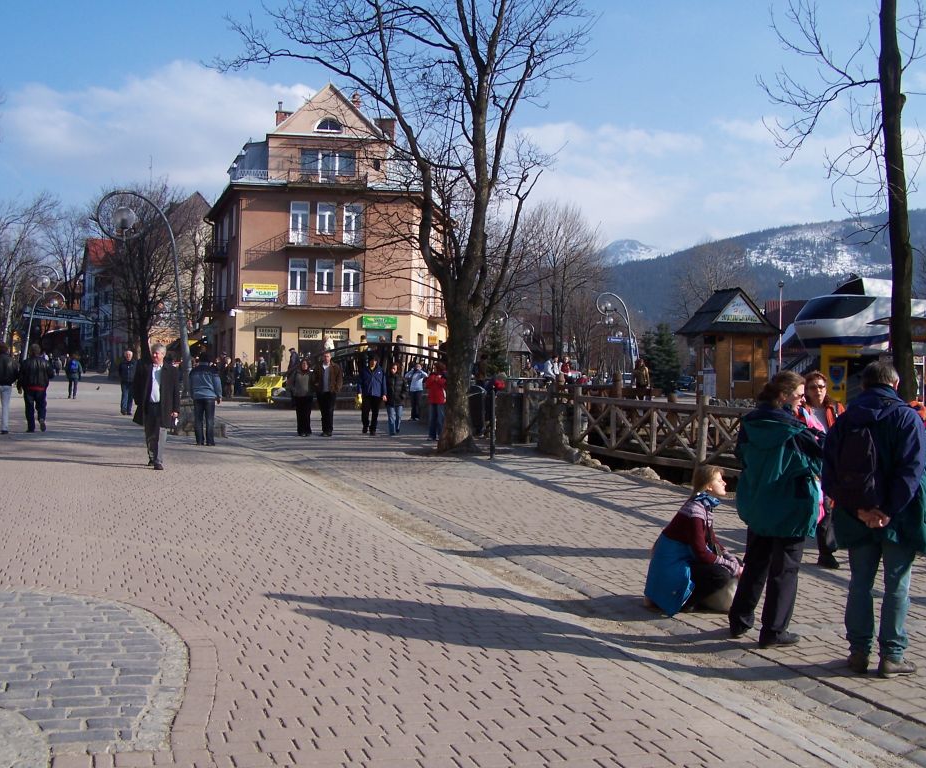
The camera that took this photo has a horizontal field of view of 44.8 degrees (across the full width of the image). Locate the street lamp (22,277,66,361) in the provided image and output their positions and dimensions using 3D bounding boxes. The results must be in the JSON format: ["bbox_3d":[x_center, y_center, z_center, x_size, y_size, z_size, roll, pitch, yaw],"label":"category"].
[{"bbox_3d":[-22.365,-2.962,60.000,2.300,4.400,0.500,1,0,-21],"label":"street lamp"}]

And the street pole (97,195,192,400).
[{"bbox_3d":[-6.800,-1.954,24.000,2.150,4.500,0.500,1,0,-22],"label":"street pole"}]

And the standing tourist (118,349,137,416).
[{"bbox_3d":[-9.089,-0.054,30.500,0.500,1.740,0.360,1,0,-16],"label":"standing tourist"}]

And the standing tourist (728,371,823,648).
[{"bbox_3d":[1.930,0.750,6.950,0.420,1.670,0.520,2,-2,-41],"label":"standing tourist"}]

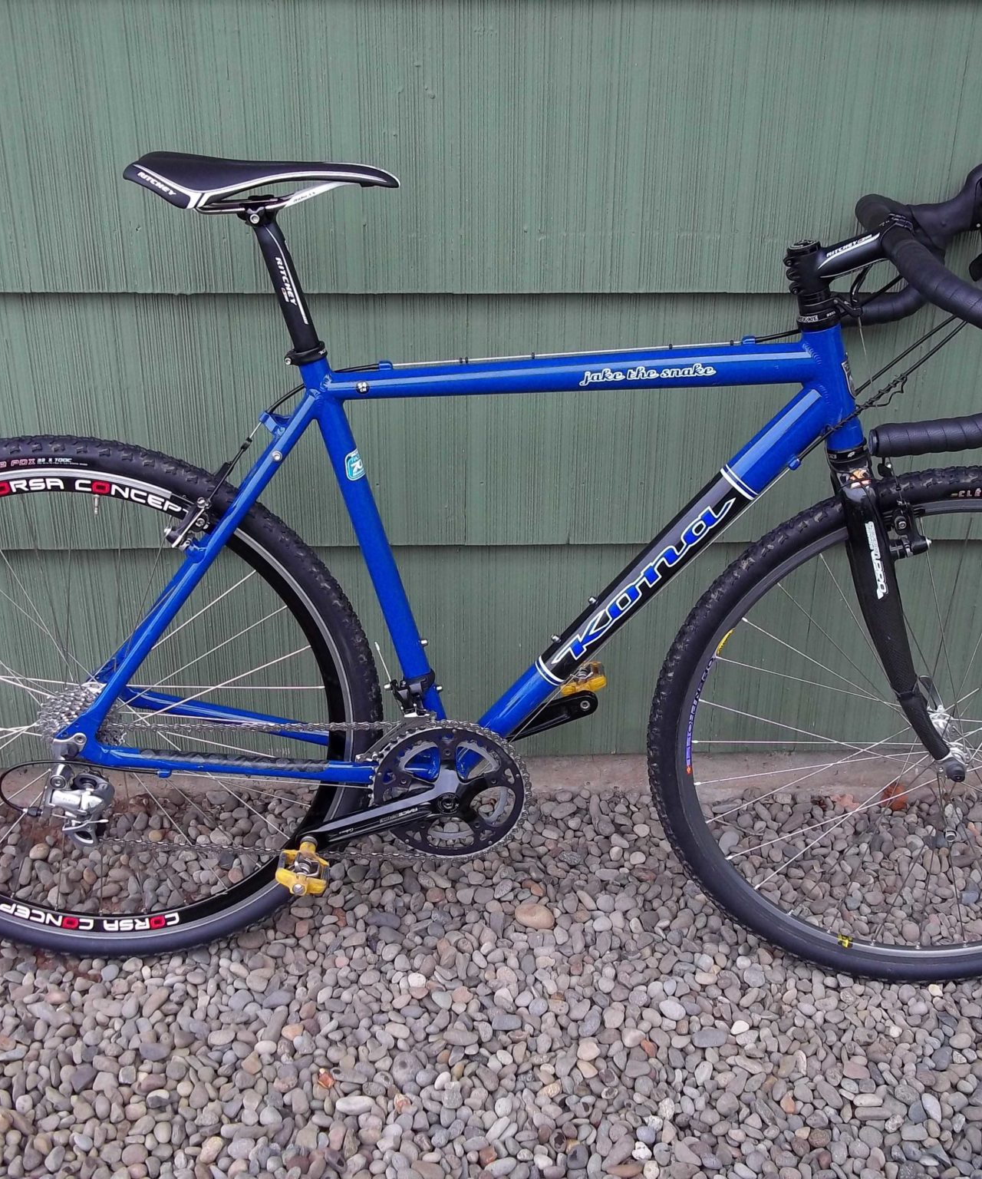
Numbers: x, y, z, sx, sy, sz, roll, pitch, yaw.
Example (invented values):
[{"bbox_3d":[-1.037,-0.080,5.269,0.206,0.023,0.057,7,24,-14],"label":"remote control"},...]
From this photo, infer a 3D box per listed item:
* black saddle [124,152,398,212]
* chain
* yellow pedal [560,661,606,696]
[{"bbox_3d":[-0.230,-0.407,1.458,0.277,0.055,0.135,2,25,0],"label":"black saddle"},{"bbox_3d":[-0.230,0.234,1.694,0.535,0.193,0.020,2,25,0],"label":"chain"},{"bbox_3d":[0.118,0.114,1.845,0.064,0.032,0.078,-11,24,5],"label":"yellow pedal"}]

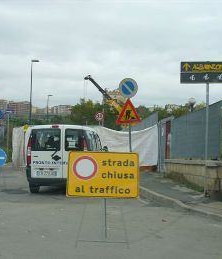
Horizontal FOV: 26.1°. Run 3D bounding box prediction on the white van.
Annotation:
[{"bbox_3d":[-1.147,0.884,14.607,1.720,1.820,4.200,0,-2,8],"label":"white van"}]

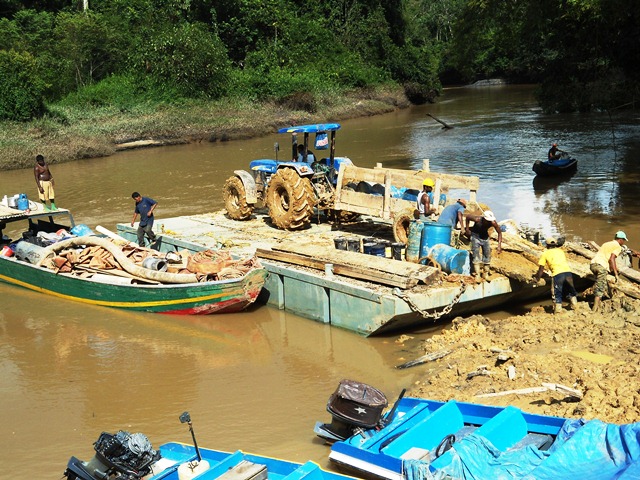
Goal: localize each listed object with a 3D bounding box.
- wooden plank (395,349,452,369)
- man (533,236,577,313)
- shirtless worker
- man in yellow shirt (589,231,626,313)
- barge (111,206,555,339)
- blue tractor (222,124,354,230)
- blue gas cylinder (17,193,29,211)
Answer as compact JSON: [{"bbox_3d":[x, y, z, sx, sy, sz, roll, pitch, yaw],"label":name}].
[{"bbox_3d":[1.797,2.066,17.140,1.155,0.060,0.200,-12,15,-22],"label":"wooden plank"},{"bbox_3d":[4.889,0.704,20.300,0.650,1.560,0.680,-4,11,-22],"label":"man"},{"bbox_3d":[-7.788,-1.631,27.800,0.580,1.630,0.380,-4,11,-22],"label":"shirtless worker"},{"bbox_3d":[5.868,0.633,20.000,0.680,1.630,0.520,-5,12,-28],"label":"man in yellow shirt"},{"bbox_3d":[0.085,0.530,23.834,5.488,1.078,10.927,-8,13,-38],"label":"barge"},{"bbox_3d":[-0.767,-1.769,26.272,2.058,2.577,3.773,-7,13,-35],"label":"blue tractor"},{"bbox_3d":[-7.941,-1.021,26.200,0.300,0.450,0.300,-5,11,-17],"label":"blue gas cylinder"}]

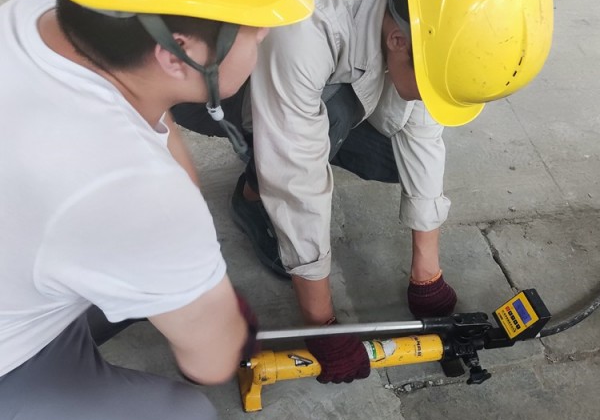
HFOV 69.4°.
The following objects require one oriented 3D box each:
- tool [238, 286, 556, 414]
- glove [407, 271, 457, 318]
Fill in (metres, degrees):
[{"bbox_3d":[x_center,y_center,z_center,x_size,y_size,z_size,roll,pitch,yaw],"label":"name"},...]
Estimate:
[{"bbox_3d":[0.208,0.298,0.932,0.670,0.180,0.155,-3,56,-10],"label":"tool"},{"bbox_3d":[0.319,0.205,1.052,0.105,0.100,0.085,-3,56,-10],"label":"glove"}]

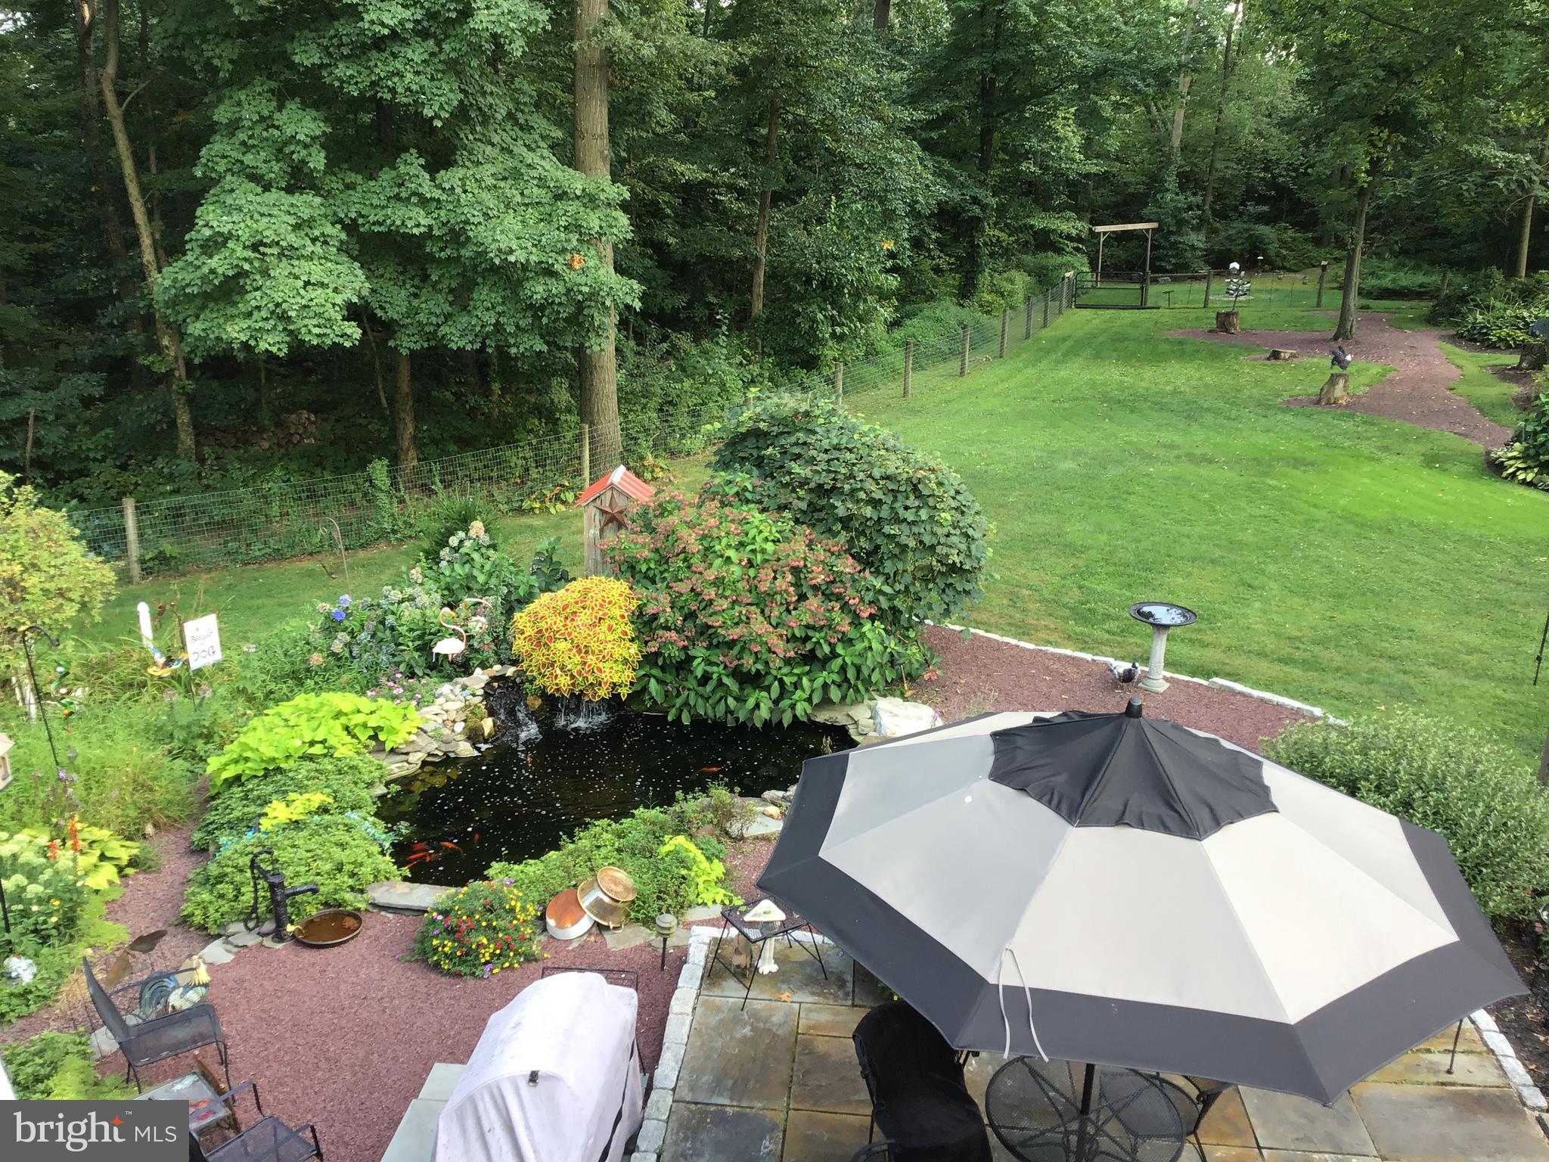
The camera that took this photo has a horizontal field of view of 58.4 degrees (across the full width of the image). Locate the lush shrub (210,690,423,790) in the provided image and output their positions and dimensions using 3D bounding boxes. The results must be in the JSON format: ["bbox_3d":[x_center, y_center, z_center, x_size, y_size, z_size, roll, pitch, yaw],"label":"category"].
[{"bbox_3d":[-3.620,1.293,11.004,1.620,0.460,0.920,-6,20,-17],"label":"lush shrub"}]

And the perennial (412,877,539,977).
[{"bbox_3d":[-1.874,2.107,8.787,0.800,0.430,0.740,-3,19,-13],"label":"perennial"}]

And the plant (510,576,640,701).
[{"bbox_3d":[-1.824,0.527,12.709,1.150,0.950,0.950,-1,19,-8],"label":"plant"}]

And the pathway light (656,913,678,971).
[{"bbox_3d":[-0.661,2.198,8.434,0.130,0.385,0.130,2,19,5],"label":"pathway light"}]

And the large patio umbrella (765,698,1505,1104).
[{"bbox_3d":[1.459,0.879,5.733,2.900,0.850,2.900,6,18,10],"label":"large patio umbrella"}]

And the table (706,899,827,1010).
[{"bbox_3d":[-0.040,2.234,8.440,0.600,0.430,0.420,-11,22,-29],"label":"table"}]

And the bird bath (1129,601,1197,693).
[{"bbox_3d":[3.529,0.636,12.670,0.620,0.745,0.620,7,19,16],"label":"bird bath"}]

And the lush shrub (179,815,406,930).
[{"bbox_3d":[-3.200,1.913,9.398,1.350,0.450,0.920,0,19,0],"label":"lush shrub"}]

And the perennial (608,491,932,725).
[{"bbox_3d":[-0.020,0.128,12.720,2.800,1.650,2.200,0,19,0],"label":"perennial"}]

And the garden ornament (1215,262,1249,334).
[{"bbox_3d":[13.703,-8.454,41.500,0.780,2.150,0.700,5,19,11],"label":"garden ornament"}]

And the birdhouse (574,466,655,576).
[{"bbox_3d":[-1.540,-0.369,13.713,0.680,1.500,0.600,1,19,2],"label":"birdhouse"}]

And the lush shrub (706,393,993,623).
[{"bbox_3d":[0.820,-0.826,14.930,2.850,2.040,2.450,0,19,0],"label":"lush shrub"}]

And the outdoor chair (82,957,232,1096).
[{"bbox_3d":[-3.298,2.403,7.405,0.610,0.910,0.470,-9,21,-29],"label":"outdoor chair"}]

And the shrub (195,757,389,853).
[{"bbox_3d":[-3.561,1.637,10.117,1.400,0.500,1.000,-5,20,-20],"label":"shrub"}]

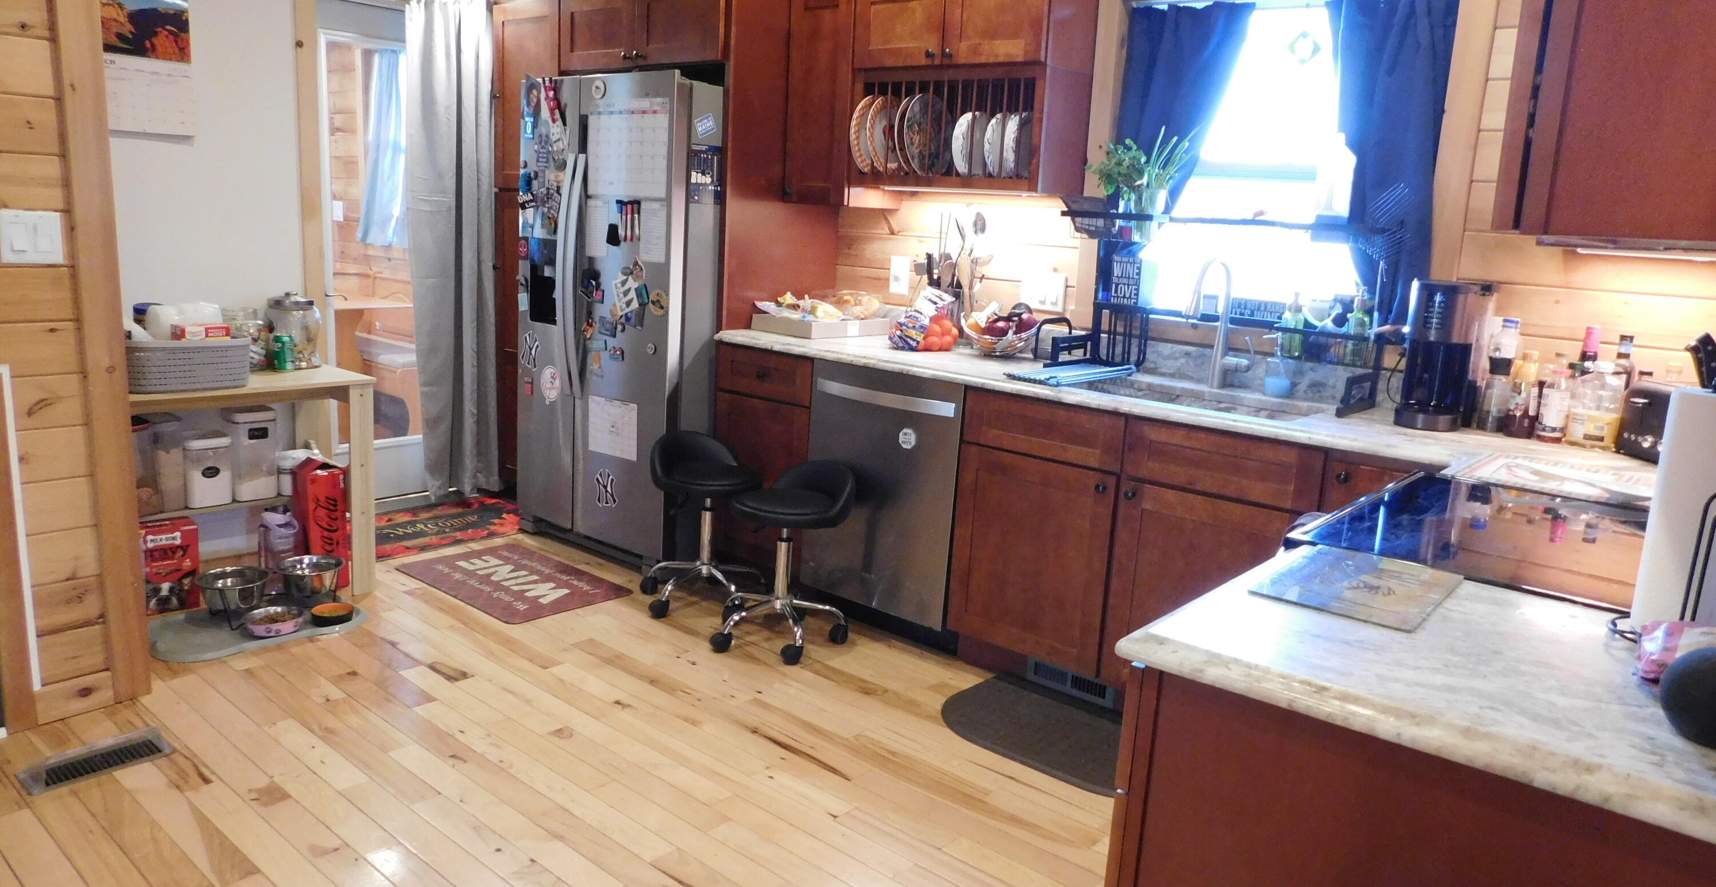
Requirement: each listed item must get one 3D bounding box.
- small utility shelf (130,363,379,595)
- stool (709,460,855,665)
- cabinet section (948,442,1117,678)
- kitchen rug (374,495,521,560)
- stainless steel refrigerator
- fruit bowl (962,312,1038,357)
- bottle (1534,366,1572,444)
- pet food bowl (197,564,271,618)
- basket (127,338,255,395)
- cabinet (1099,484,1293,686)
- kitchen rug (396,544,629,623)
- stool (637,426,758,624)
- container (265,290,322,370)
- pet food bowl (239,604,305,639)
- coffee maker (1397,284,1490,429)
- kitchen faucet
[{"bbox_3d":[-2.033,0.152,3.587,0.460,0.725,0.860,13,15,40],"label":"small utility shelf"},{"bbox_3d":[-0.235,0.345,3.548,0.430,0.577,0.430,-5,14,-37],"label":"stool"},{"bbox_3d":[0.678,0.292,3.502,0.519,0.585,0.600,12,14,39],"label":"cabinet section"},{"bbox_3d":[-1.758,0.332,4.653,0.610,0.010,0.840,13,14,38],"label":"kitchen rug"},{"bbox_3d":[-0.732,-0.462,4.414,0.915,1.757,0.840,13,15,40],"label":"stainless steel refrigerator"},{"bbox_3d":[0.464,-0.354,3.772,0.250,0.120,0.250,3,11,-1],"label":"fruit bowl"},{"bbox_3d":[1.633,-0.090,2.666,0.064,0.172,0.064,13,15,40],"label":"bottle"},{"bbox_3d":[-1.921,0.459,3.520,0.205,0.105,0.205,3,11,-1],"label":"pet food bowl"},{"bbox_3d":[-2.048,-0.241,3.402,0.260,0.145,0.370,13,14,38],"label":"basket"},{"bbox_3d":[1.086,0.386,3.217,0.530,0.590,0.590,13,14,38],"label":"cabinet"},{"bbox_3d":[-1.228,0.483,4.070,0.745,0.010,0.485,13,14,38],"label":"kitchen rug"},{"bbox_3d":[-0.521,0.273,3.897,0.430,0.580,0.430,-7,15,-42],"label":"stool"},{"bbox_3d":[-1.932,-0.392,3.909,0.178,0.255,0.178,13,14,38],"label":"container"},{"bbox_3d":[-1.764,0.536,3.436,0.176,0.050,0.176,3,11,-1],"label":"pet food bowl"},{"bbox_3d":[1.449,-0.225,2.823,0.180,0.355,0.300,11,14,34],"label":"coffee maker"},{"bbox_3d":[1.018,-0.327,3.177,0.130,0.367,0.270,13,15,40],"label":"kitchen faucet"}]

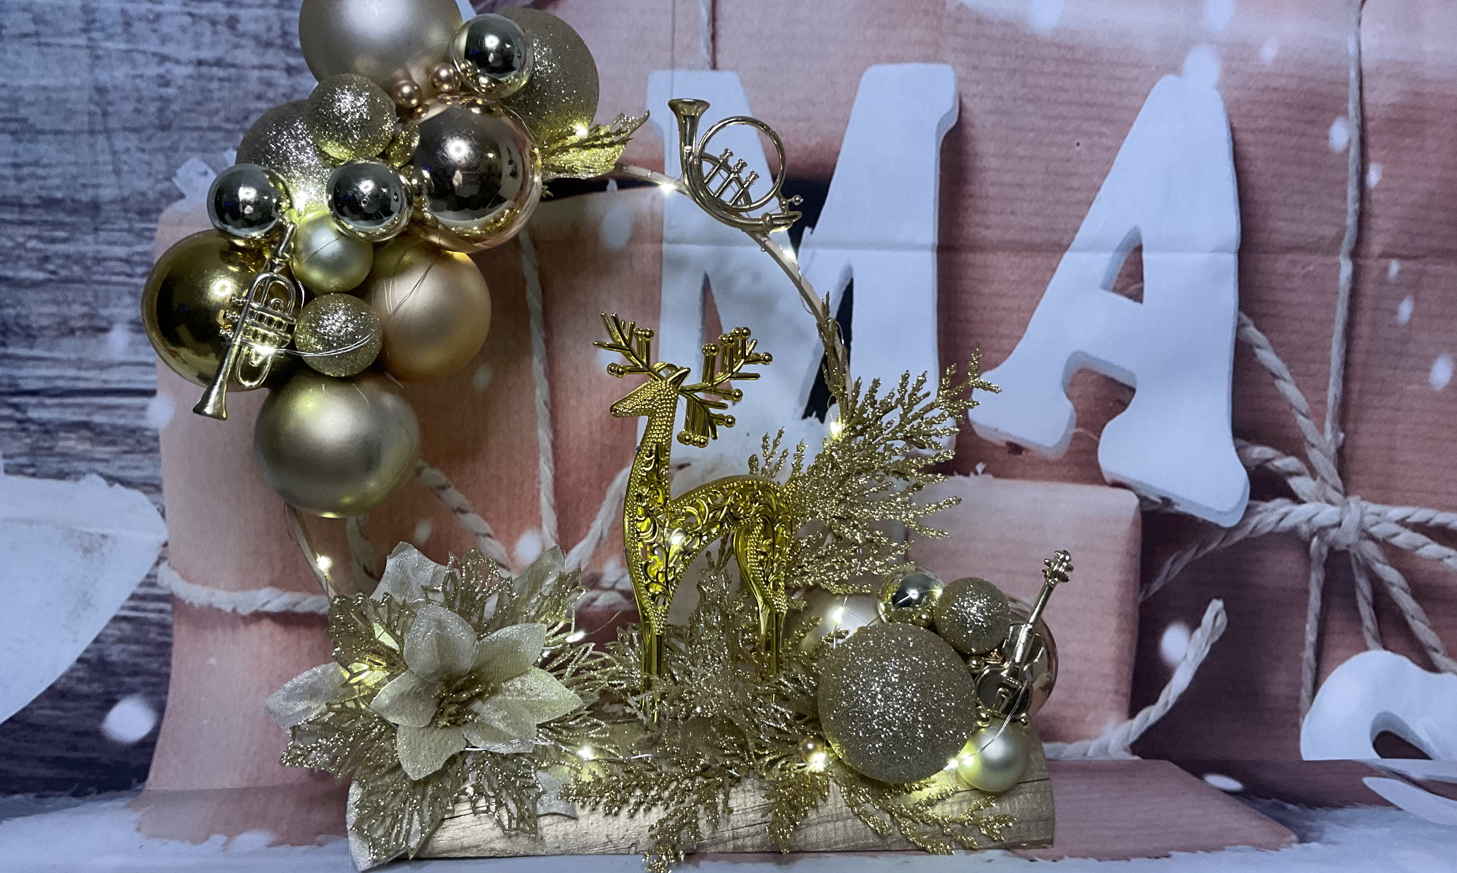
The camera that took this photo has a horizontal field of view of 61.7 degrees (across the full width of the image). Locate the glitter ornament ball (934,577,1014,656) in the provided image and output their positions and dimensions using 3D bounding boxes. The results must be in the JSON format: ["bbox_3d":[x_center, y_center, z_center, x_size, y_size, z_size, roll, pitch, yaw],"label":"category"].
[{"bbox_3d":[0.099,0.072,0.492,0.031,0.031,0.031,0,8,0],"label":"glitter ornament ball"}]

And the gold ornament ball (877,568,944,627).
[{"bbox_3d":[0.078,0.069,0.523,0.029,0.029,0.029,0,8,0],"label":"gold ornament ball"}]

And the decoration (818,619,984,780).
[{"bbox_3d":[0.065,0.103,0.472,0.062,0.062,0.062,0,8,0],"label":"decoration"}]

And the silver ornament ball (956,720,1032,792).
[{"bbox_3d":[0.104,0.127,0.482,0.029,0.029,0.029,0,8,0],"label":"silver ornament ball"}]

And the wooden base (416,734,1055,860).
[{"bbox_3d":[-0.004,0.138,0.507,0.262,0.038,0.075,0,8,-3],"label":"wooden base"}]

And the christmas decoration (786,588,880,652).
[{"bbox_3d":[0.054,0.092,0.547,0.060,0.060,0.060,0,8,0],"label":"christmas decoration"}]

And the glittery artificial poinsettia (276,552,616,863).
[{"bbox_3d":[-0.106,0.099,0.445,0.124,0.120,0.070,0,-6,-3],"label":"glittery artificial poinsettia"}]

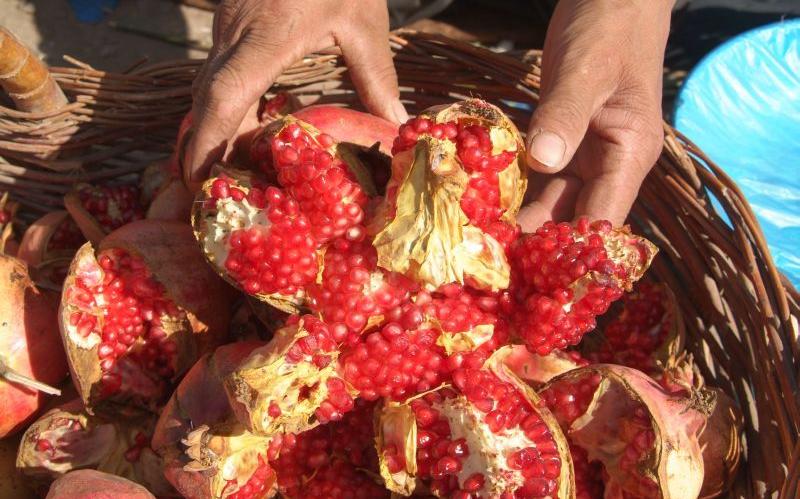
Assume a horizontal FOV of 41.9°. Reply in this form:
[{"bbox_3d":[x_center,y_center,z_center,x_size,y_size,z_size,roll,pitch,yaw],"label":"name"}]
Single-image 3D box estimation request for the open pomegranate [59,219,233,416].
[{"bbox_3d":[-0.134,0.036,0.555,0.088,0.082,0.085,17,49,15],"label":"open pomegranate"}]

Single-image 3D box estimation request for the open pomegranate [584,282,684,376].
[{"bbox_3d":[0.130,0.045,0.600,0.066,0.062,0.064,24,51,20],"label":"open pomegranate"}]

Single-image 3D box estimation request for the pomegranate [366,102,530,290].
[{"bbox_3d":[0.023,-0.026,0.495,0.070,0.078,0.068,0,47,0],"label":"pomegranate"}]

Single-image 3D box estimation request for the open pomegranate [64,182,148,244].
[{"bbox_3d":[-0.180,-0.018,0.645,0.063,0.058,0.060,0,47,0],"label":"open pomegranate"}]

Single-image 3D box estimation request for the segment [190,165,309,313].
[{"bbox_3d":[-0.073,-0.005,0.505,0.056,0.058,0.052,9,48,8],"label":"segment"}]

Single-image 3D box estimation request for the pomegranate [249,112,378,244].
[{"bbox_3d":[-0.042,-0.034,0.505,0.060,0.056,0.052,0,47,0],"label":"pomegranate"}]

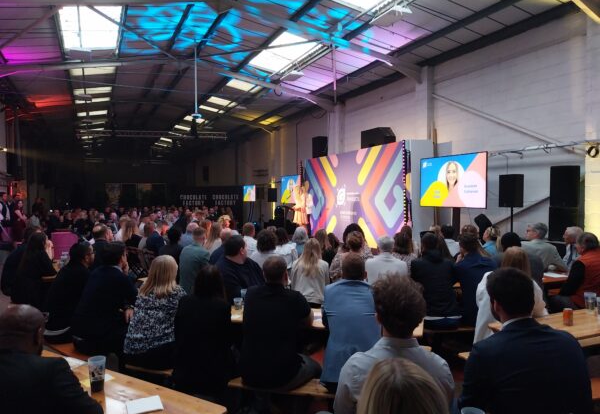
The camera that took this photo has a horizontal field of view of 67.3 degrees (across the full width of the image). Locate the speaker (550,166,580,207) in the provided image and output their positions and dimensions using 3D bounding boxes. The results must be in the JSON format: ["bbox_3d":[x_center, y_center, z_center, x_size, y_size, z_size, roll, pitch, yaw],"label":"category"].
[{"bbox_3d":[4.240,-0.310,7.200,0.400,0.650,0.410,-1,1,-43],"label":"speaker"}]

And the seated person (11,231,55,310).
[{"bbox_3d":[-2.880,0.932,5.121,0.720,1.240,0.520,-1,2,-42],"label":"seated person"}]

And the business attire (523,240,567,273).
[{"bbox_3d":[3.100,0.710,5.700,0.510,0.600,0.400,-1,1,-38],"label":"business attire"}]

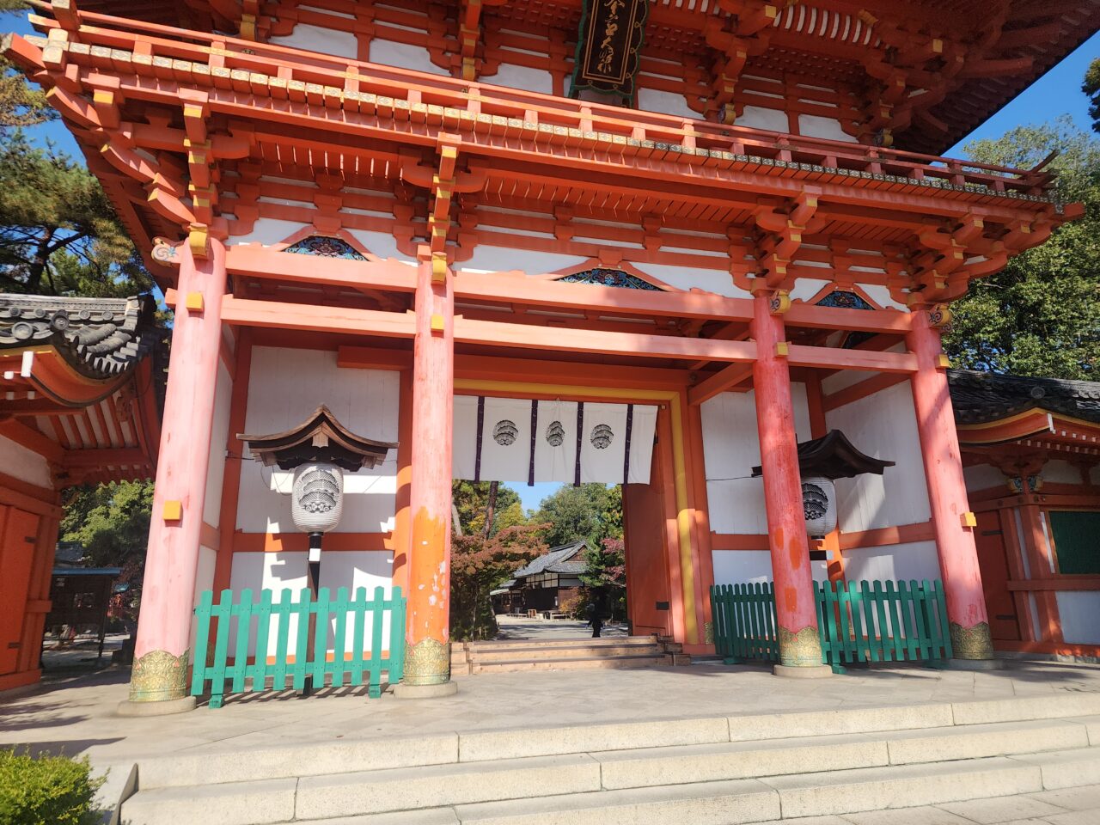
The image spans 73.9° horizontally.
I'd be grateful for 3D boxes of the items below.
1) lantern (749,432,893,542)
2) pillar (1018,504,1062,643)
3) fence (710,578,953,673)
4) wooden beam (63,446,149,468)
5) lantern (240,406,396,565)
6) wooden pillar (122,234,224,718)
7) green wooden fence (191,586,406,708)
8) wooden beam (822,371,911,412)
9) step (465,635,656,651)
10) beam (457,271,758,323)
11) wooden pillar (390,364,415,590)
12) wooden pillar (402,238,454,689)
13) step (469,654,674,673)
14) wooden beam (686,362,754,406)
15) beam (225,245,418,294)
[{"bbox_3d":[3.819,1.061,10.391,1.786,1.459,0.979,3,-15,-15],"label":"lantern"},{"bbox_3d":[7.111,2.294,10.635,0.240,2.026,0.240,3,-15,-15],"label":"pillar"},{"bbox_3d":[4.028,3.101,10.759,2.408,1.164,2.382,3,-15,-15],"label":"fence"},{"bbox_3d":[-6.811,0.702,11.280,1.161,0.258,0.215,3,-15,-15],"label":"wooden beam"},{"bbox_3d":[-2.712,0.881,8.584,1.766,1.757,0.979,3,-15,-15],"label":"lantern"},{"bbox_3d":[-3.996,0.429,7.977,0.490,5.143,0.490,3,-15,-15],"label":"wooden pillar"},{"bbox_3d":[-2.647,2.504,7.894,2.227,1.164,0.275,3,-15,-15],"label":"green wooden fence"},{"bbox_3d":[4.943,-0.379,11.324,0.154,0.288,2.049,3,-15,-15],"label":"wooden beam"},{"bbox_3d":[0.144,3.342,10.584,2.803,0.110,0.384,3,-15,-15],"label":"step"},{"bbox_3d":[0.766,-1.410,9.089,3.921,0.283,0.221,3,-15,-15],"label":"beam"},{"bbox_3d":[-1.949,1.219,10.304,0.461,4.483,0.461,3,-15,-15],"label":"wooden pillar"},{"bbox_3d":[-1.303,0.478,8.030,0.470,4.771,0.470,3,-15,-15],"label":"wooden pillar"},{"bbox_3d":[0.348,3.749,10.891,3.096,0.128,0.387,3,-15,-15],"label":"step"},{"bbox_3d":[2.554,-0.472,10.678,0.154,0.259,2.049,3,-15,-15],"label":"wooden beam"},{"bbox_3d":[-2.745,-1.739,8.904,2.288,0.292,0.172,3,-15,-15],"label":"beam"}]

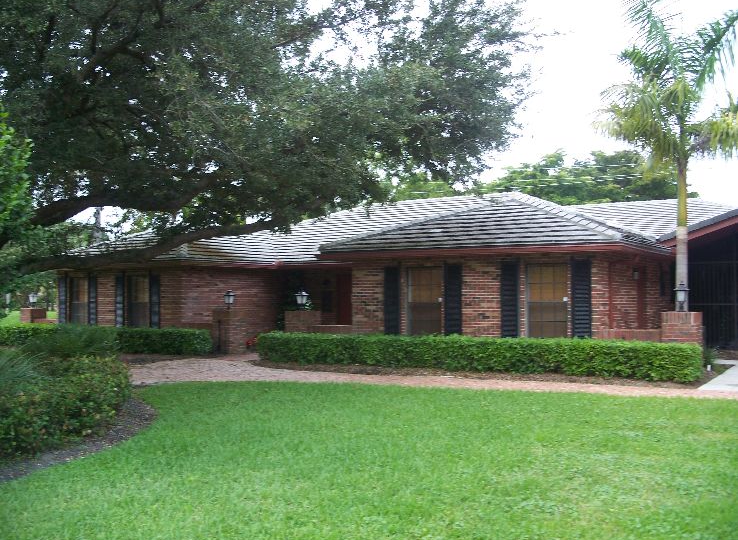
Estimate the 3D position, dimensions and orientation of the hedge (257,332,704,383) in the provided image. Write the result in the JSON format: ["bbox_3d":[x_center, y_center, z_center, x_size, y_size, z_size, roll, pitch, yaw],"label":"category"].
[{"bbox_3d":[1.722,1.712,16.304,9.456,0.630,1.000,-1,-2,31],"label":"hedge"}]

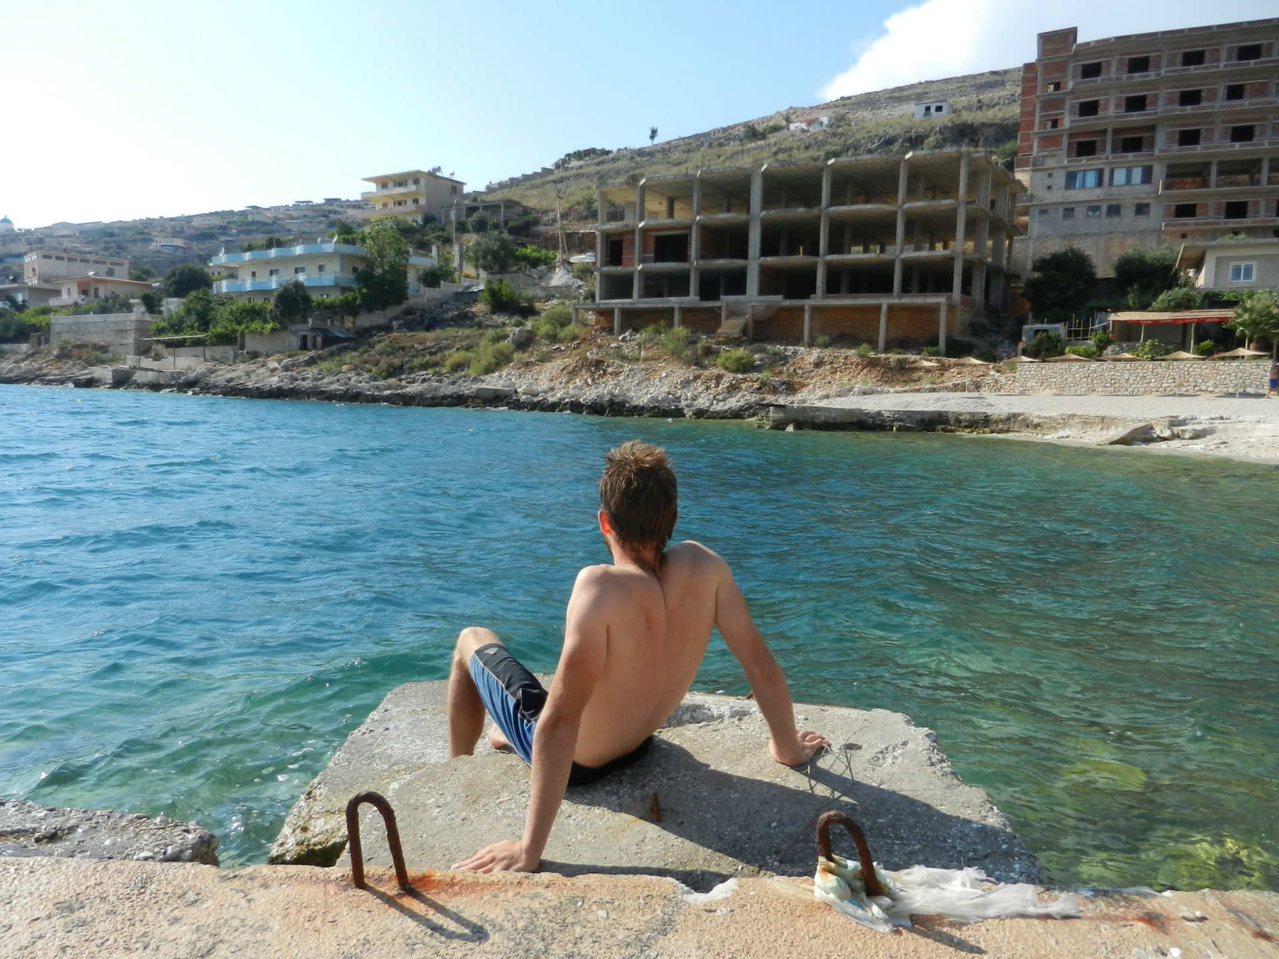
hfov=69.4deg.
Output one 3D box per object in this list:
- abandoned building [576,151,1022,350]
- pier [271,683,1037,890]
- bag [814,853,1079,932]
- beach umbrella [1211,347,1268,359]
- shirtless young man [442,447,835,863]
[{"bbox_3d":[11.886,-16.290,73.537,30.047,13.000,19.011,6,7,35],"label":"abandoned building"},{"bbox_3d":[0.004,1.034,2.358,1.640,0.580,1.280,2,5,0],"label":"pier"},{"bbox_3d":[0.542,0.715,1.623,0.460,0.080,0.190,2,5,0],"label":"bag"},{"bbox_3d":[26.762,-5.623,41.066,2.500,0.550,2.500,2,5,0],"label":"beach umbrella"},{"bbox_3d":[-0.130,0.347,2.444,1.100,0.950,0.900,-2,7,-38],"label":"shirtless young man"}]

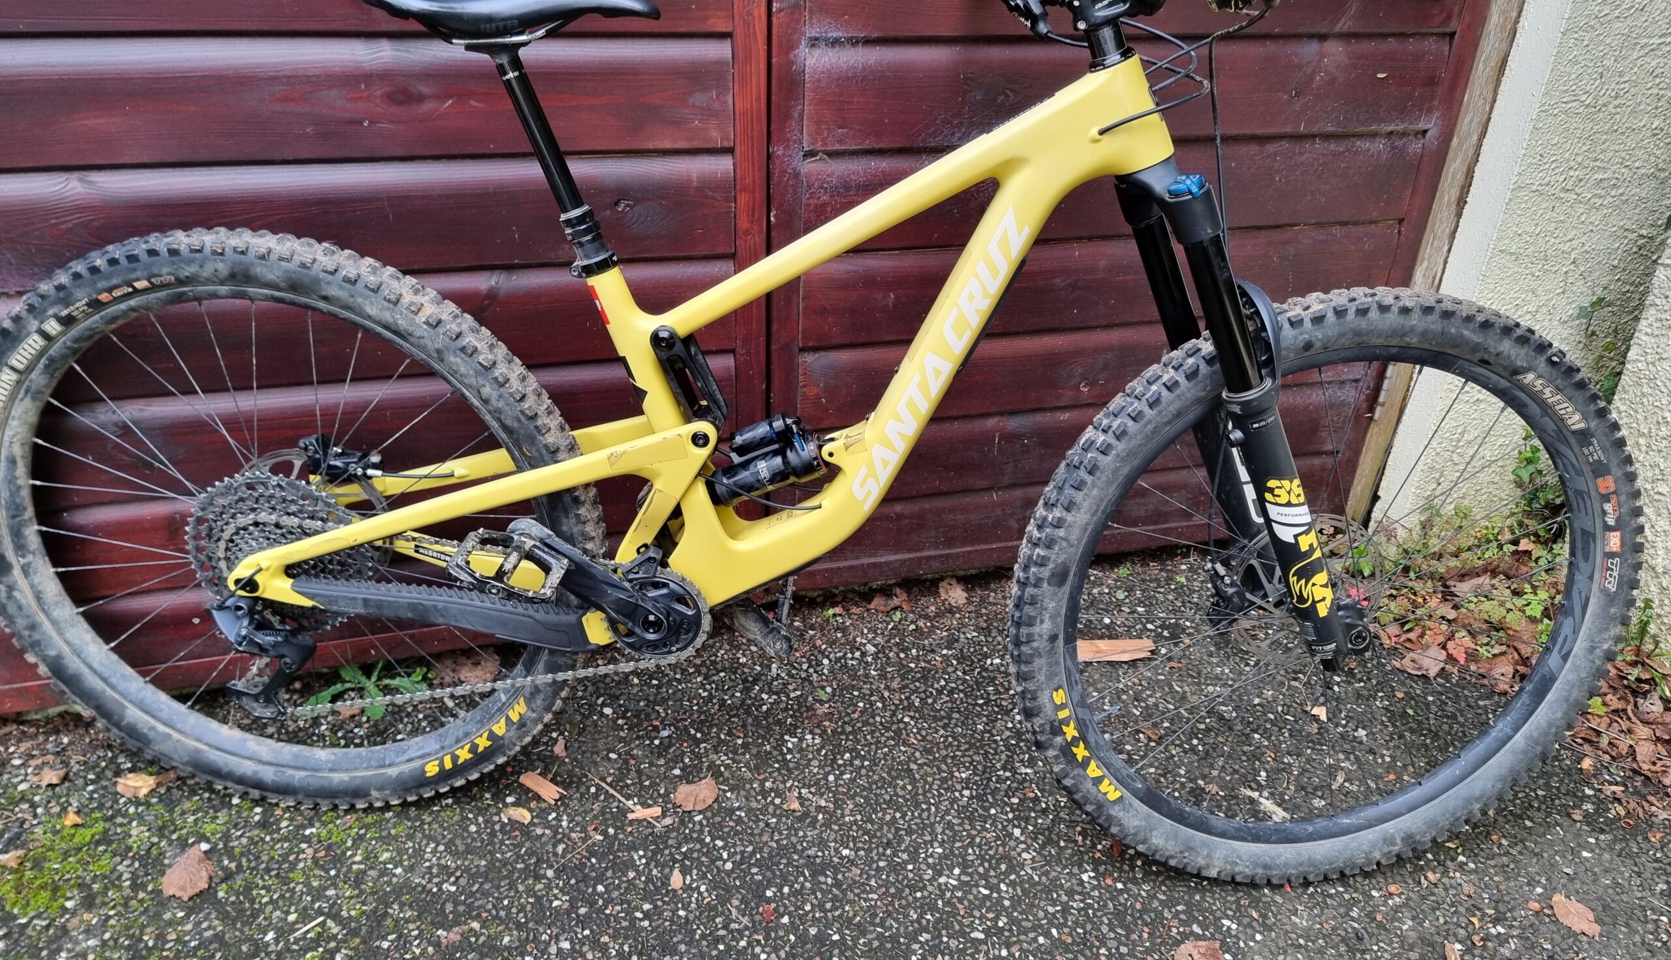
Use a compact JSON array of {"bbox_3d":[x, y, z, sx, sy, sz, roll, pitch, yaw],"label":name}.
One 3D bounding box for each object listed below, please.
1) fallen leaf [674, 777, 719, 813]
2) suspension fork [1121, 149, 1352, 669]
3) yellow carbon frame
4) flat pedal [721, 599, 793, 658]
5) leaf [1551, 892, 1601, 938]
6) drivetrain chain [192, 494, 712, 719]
[{"bbox_3d":[-0.180,0.415,1.534,0.070,0.014,0.055,-17,34,-32],"label":"fallen leaf"},{"bbox_3d":[0.439,-0.072,1.229,0.105,0.590,0.185,-24,22,1],"label":"suspension fork"},{"bbox_3d":[-0.166,-0.131,1.224,0.973,0.657,0.165,4,25,1],"label":"yellow carbon frame"},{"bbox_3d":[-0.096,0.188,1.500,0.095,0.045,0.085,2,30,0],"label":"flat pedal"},{"bbox_3d":[0.921,0.541,1.439,0.049,0.012,0.059,-24,39,-39],"label":"leaf"},{"bbox_3d":[-0.432,0.170,1.351,0.580,0.270,0.045,3,25,0],"label":"drivetrain chain"}]

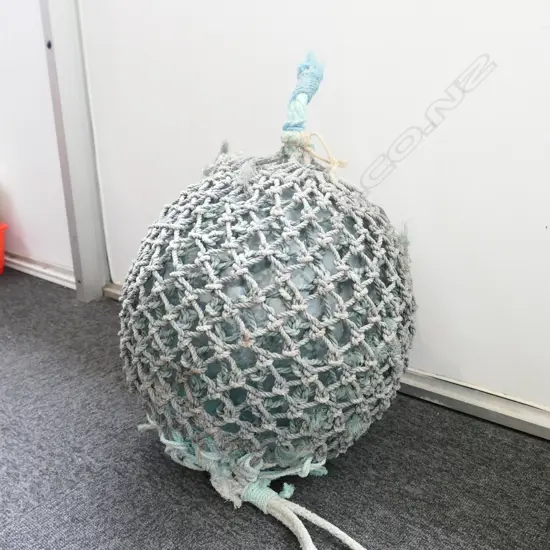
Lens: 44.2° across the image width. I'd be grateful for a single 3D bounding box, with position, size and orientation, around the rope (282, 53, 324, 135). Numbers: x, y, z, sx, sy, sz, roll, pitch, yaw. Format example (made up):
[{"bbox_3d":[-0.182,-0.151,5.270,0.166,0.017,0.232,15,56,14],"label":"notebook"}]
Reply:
[{"bbox_3d":[0.040,-0.255,0.950,0.037,0.118,0.036,14,16,-1],"label":"rope"}]

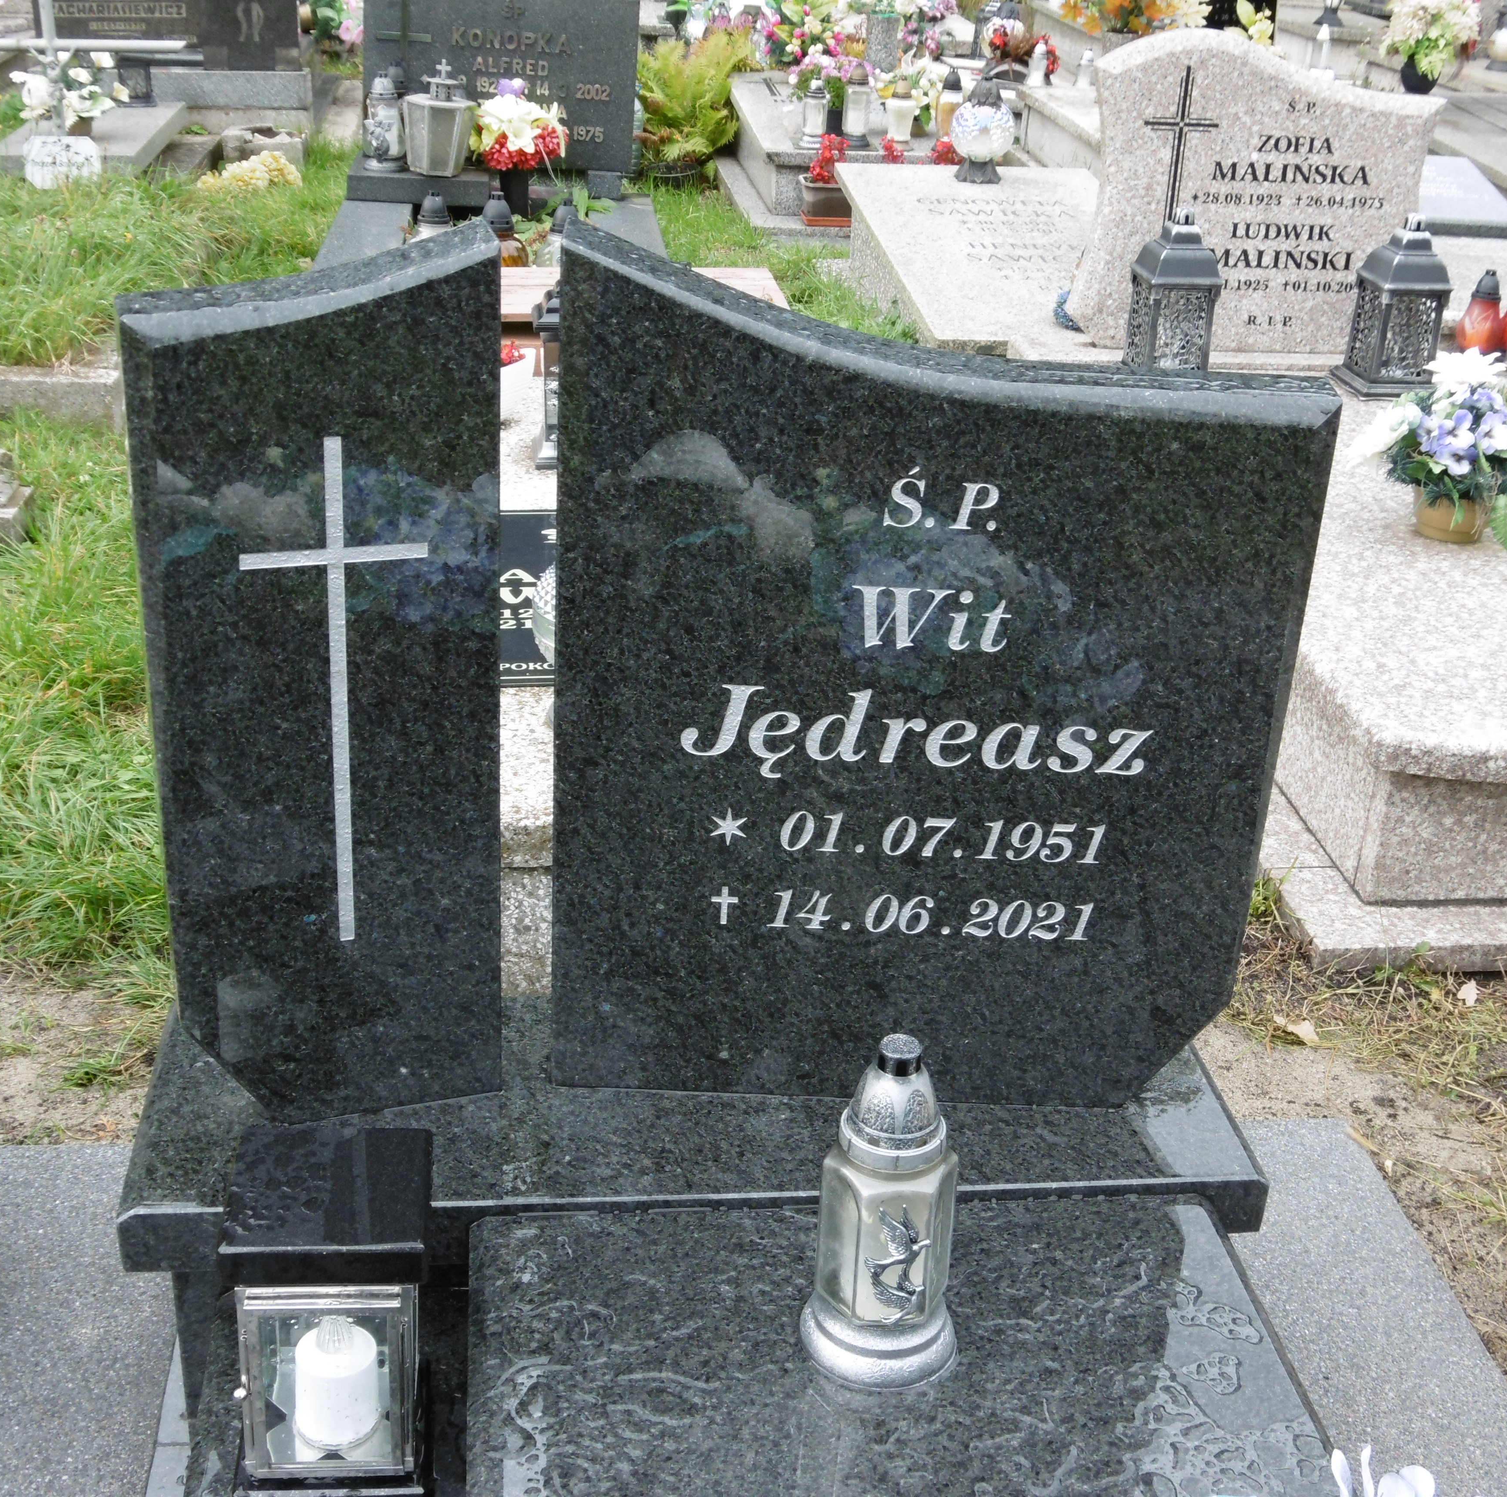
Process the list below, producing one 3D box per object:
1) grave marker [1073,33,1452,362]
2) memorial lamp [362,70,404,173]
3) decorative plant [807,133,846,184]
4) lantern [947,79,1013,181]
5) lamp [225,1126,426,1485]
[{"bbox_3d":[0.970,-1.079,4.276,0.695,0.597,0.090,0,27,-7],"label":"grave marker"},{"bbox_3d":[-0.984,-1.673,5.827,0.110,0.248,0.110,4,25,2],"label":"memorial lamp"},{"bbox_3d":[0.203,-1.636,6.074,0.117,0.147,0.110,0,27,-7],"label":"decorative plant"},{"bbox_3d":[0.562,-1.489,5.262,0.156,0.231,0.156,0,27,-7],"label":"lantern"},{"bbox_3d":[-0.322,0.447,1.688,0.147,0.265,0.150,0,25,-7],"label":"lamp"}]

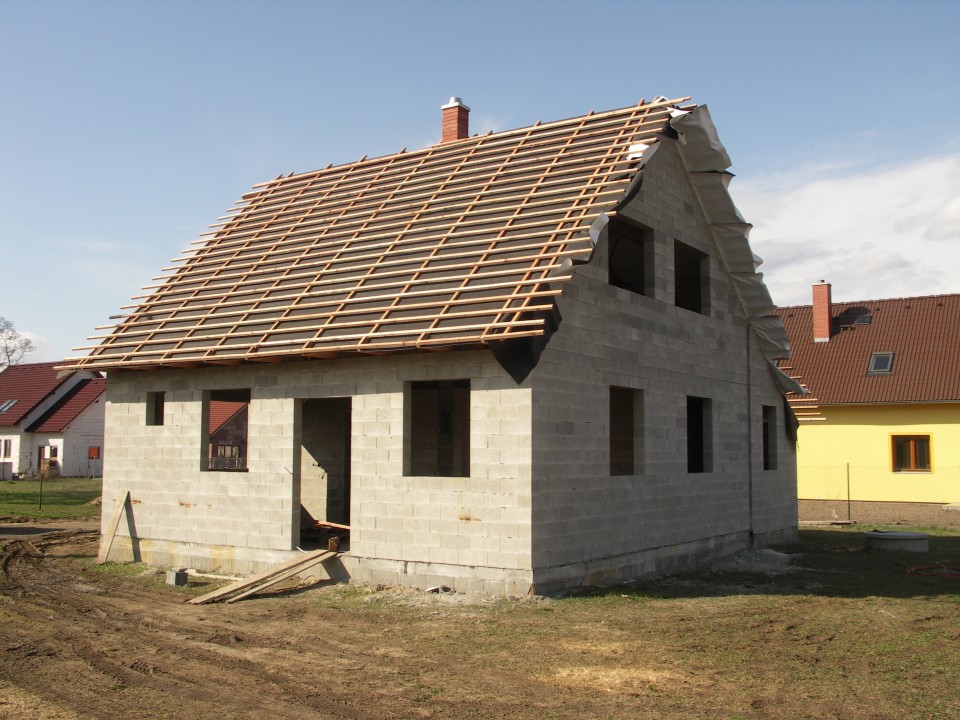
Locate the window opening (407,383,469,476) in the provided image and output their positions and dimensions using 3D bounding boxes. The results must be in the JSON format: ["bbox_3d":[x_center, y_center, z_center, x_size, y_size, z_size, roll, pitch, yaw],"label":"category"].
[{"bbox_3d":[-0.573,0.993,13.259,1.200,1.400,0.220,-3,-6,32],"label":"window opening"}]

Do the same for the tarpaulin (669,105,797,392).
[{"bbox_3d":[5.267,-1.907,18.342,0.800,4.800,6.000,-3,-6,35],"label":"tarpaulin"}]

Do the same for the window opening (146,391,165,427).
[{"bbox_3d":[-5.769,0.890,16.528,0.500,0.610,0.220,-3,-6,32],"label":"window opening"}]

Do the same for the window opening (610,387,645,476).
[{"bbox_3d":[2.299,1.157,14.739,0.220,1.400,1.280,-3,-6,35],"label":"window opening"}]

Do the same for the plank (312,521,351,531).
[{"bbox_3d":[-2.834,3.167,17.534,0.150,0.050,2.100,3,-6,-27],"label":"plank"}]

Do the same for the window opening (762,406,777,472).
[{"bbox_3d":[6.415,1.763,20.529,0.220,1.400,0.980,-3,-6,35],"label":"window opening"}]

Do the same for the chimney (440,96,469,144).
[{"bbox_3d":[-0.501,-4.913,19.158,0.470,1.150,0.450,-3,-6,34],"label":"chimney"}]

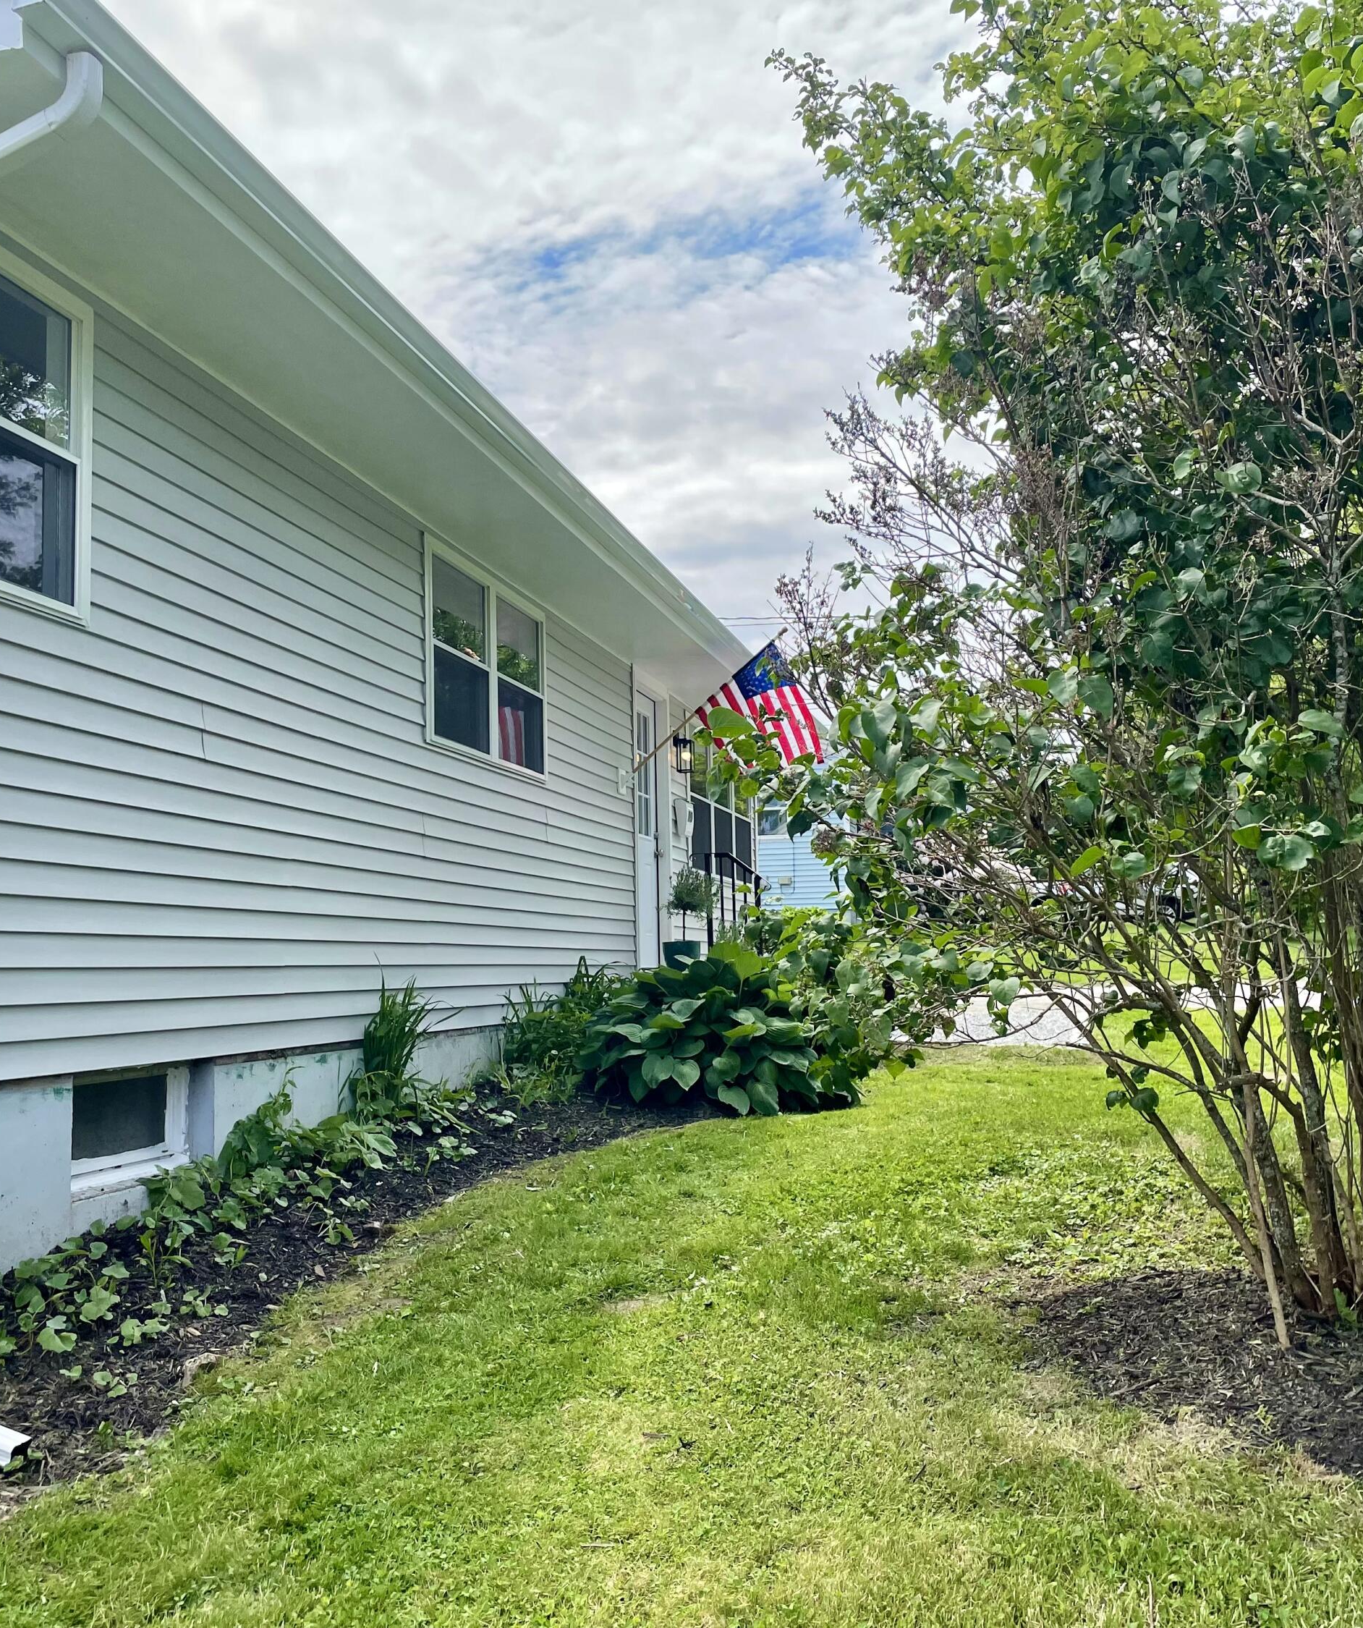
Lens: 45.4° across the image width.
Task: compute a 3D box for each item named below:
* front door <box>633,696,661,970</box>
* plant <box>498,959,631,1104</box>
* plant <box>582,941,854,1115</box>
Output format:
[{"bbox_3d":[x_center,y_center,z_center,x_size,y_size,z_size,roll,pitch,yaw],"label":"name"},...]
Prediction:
[{"bbox_3d":[-0.315,0.107,11.959,0.050,2.030,0.914,-2,-6,13],"label":"front door"},{"bbox_3d":[-0.584,1.079,8.200,0.600,0.680,0.800,-2,-6,13],"label":"plant"},{"bbox_3d":[0.188,1.034,8.050,1.150,0.750,1.250,-2,-6,13],"label":"plant"}]

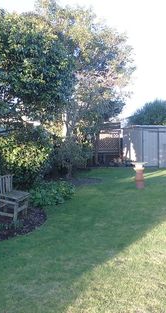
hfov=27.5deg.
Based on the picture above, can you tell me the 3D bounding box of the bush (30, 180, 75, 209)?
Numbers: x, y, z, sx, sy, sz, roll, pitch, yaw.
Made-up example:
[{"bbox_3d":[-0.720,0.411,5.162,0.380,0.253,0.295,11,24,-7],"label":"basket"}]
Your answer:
[{"bbox_3d":[-0.774,0.886,8.586,1.100,0.500,1.200,-1,3,-5],"label":"bush"}]

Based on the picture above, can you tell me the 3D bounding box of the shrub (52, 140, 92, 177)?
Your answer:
[{"bbox_3d":[-0.443,-0.020,14.154,1.650,1.700,1.600,0,3,-2],"label":"shrub"}]

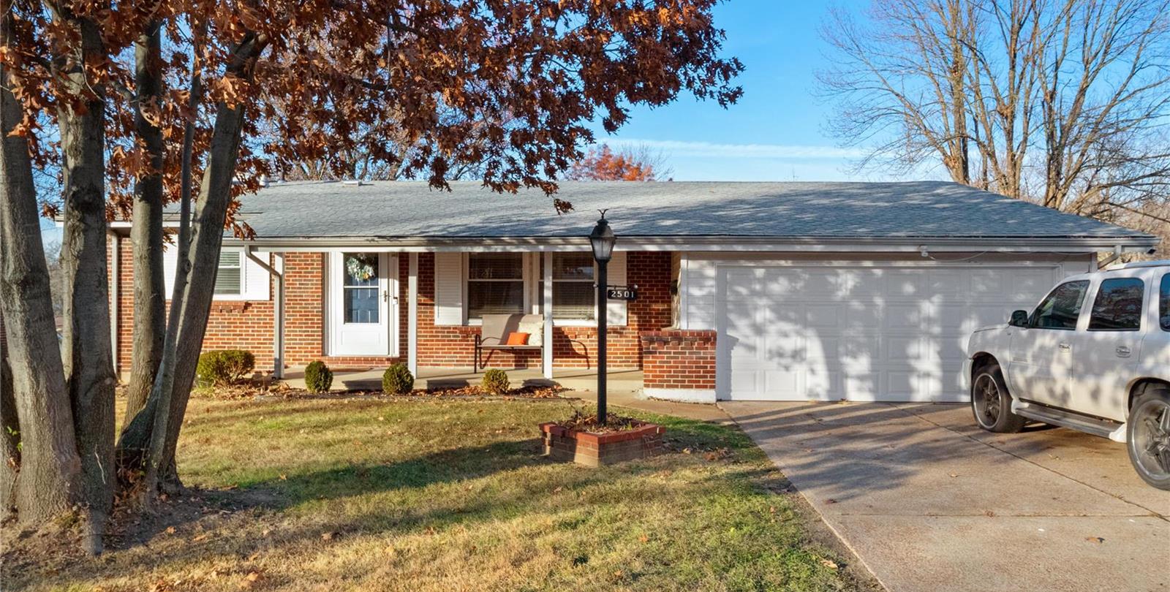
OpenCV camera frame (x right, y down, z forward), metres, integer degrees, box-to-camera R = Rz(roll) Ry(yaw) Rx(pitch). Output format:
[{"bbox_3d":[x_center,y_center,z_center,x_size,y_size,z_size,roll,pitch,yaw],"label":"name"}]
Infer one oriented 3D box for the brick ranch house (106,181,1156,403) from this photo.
[{"bbox_3d":[-0.470,-0.470,17.400,16.700,4.050,11.700,0,0,2],"label":"brick ranch house"}]

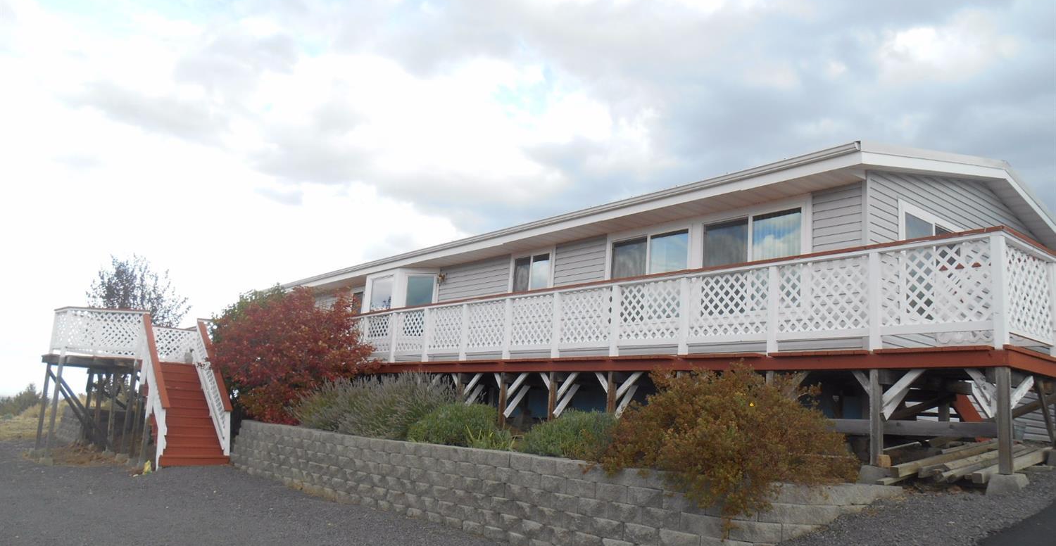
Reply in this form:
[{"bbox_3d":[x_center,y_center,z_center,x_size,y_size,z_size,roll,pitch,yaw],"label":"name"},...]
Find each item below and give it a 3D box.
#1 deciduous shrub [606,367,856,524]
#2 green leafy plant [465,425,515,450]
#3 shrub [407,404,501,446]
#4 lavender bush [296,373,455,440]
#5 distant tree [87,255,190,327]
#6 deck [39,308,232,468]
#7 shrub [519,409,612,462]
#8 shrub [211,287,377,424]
[{"bbox_3d":[1.885,1.589,7.715,2.150,1.470,2.500,10,-12,-37],"label":"deciduous shrub"},{"bbox_3d":[-0.509,2.232,10.749,0.620,0.340,0.700,10,-12,-37],"label":"green leafy plant"},{"bbox_3d":[-1.082,2.255,11.881,1.300,0.620,1.450,10,-12,-37],"label":"shrub"},{"bbox_3d":[-2.728,2.295,13.906,1.950,1.050,3.800,10,-12,-37],"label":"lavender bush"},{"bbox_3d":[-12.511,1.875,25.605,3.100,4.900,3.100,10,-12,-37],"label":"distant tree"},{"bbox_3d":[-8.726,2.525,17.607,3.300,3.100,4.700,10,-12,-37],"label":"deck"},{"bbox_3d":[0.498,2.004,9.894,1.150,0.600,1.250,10,-12,-37],"label":"shrub"},{"bbox_3d":[-4.759,1.656,16.231,3.100,2.900,3.100,10,-12,-37],"label":"shrub"}]

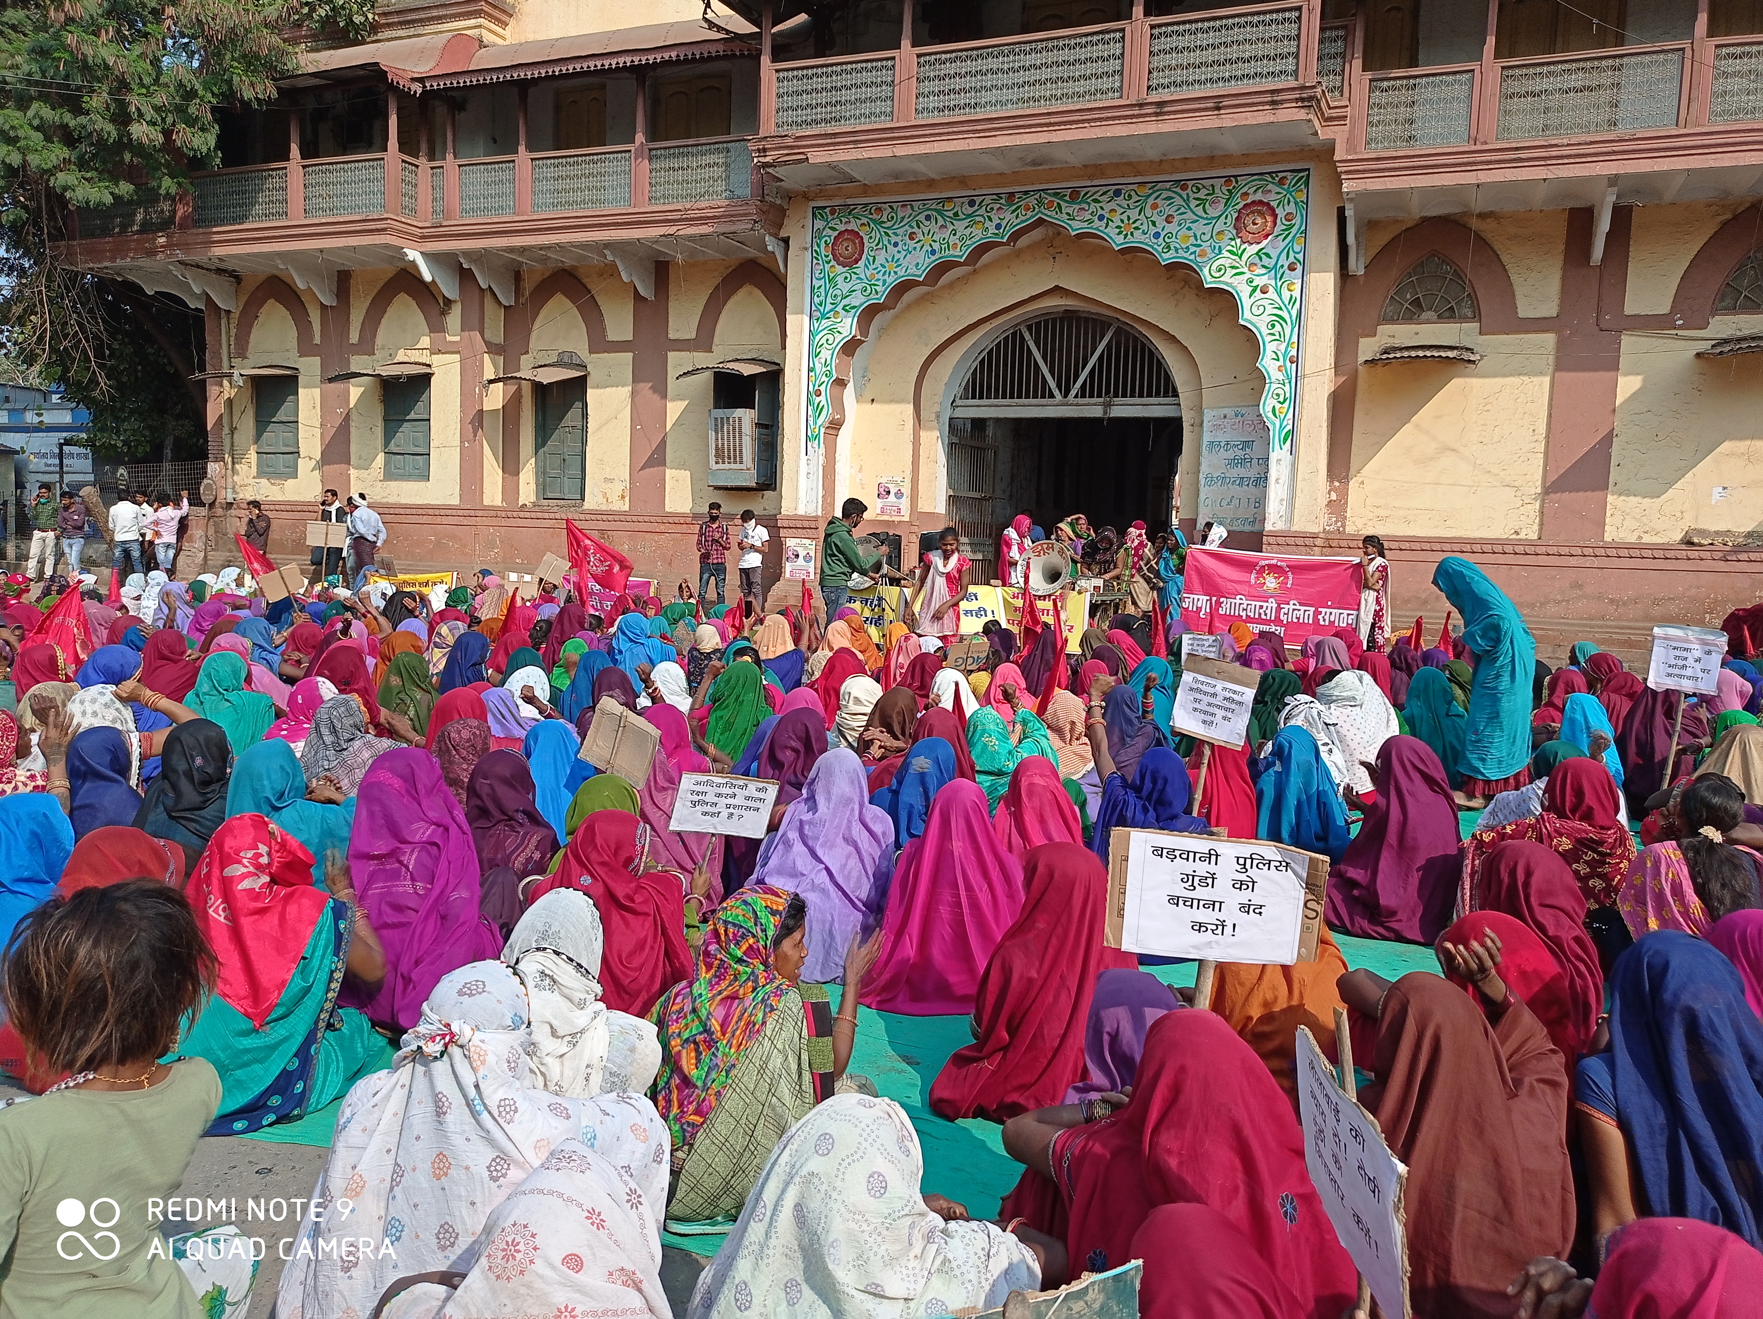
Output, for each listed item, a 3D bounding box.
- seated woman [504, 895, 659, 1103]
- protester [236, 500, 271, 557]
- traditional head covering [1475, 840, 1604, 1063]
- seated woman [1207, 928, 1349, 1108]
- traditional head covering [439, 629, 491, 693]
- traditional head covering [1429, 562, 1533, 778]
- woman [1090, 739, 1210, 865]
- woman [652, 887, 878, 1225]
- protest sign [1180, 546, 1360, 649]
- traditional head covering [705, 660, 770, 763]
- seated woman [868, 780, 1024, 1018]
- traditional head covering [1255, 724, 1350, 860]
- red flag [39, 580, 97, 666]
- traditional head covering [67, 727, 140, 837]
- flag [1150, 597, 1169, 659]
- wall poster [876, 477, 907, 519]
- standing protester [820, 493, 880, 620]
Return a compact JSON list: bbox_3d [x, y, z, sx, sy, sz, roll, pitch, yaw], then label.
[{"bbox_3d":[-0.699,0.895,3.326,0.540,0.760,0.580,4,6,20],"label":"seated woman"},{"bbox_3d":[-8.665,-1.404,19.679,0.360,1.600,0.460,-1,6,-25],"label":"protester"},{"bbox_3d":[1.915,0.857,4.148,0.390,0.660,0.420,1,6,-11],"label":"traditional head covering"},{"bbox_3d":[0.927,0.896,3.494,0.460,0.740,0.580,2,5,0],"label":"seated woman"},{"bbox_3d":[-2.566,0.028,8.771,0.320,0.430,0.350,6,7,35],"label":"traditional head covering"},{"bbox_3d":[3.545,0.065,8.400,0.600,1.330,0.470,3,5,9],"label":"traditional head covering"},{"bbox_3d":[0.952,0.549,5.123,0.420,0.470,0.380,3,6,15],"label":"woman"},{"bbox_3d":[-0.285,0.898,3.486,0.600,0.750,0.500,-2,7,-37],"label":"woman"},{"bbox_3d":[4.193,-0.644,15.300,1.850,1.000,0.050,5,5,9],"label":"protest sign"},{"bbox_3d":[-0.841,0.306,8.323,0.400,0.620,0.400,3,6,9],"label":"traditional head covering"},{"bbox_3d":[0.198,0.741,4.594,0.500,0.740,0.540,2,5,3],"label":"seated woman"},{"bbox_3d":[1.722,0.639,5.887,0.440,0.750,0.580,1,6,-10],"label":"traditional head covering"},{"bbox_3d":[-5.164,-0.218,9.000,0.420,0.580,0.120,1,5,-11],"label":"red flag"},{"bbox_3d":[-2.598,0.424,4.770,0.260,0.400,0.300,5,7,30],"label":"traditional head covering"},{"bbox_3d":[1.921,-0.202,9.923,0.150,0.460,0.140,2,6,0],"label":"flag"},{"bbox_3d":[0.144,-2.439,21.300,0.455,0.580,0.010,4,6,24],"label":"wall poster"},{"bbox_3d":[-0.268,-0.473,12.314,0.500,1.740,0.480,0,6,-22],"label":"standing protester"}]

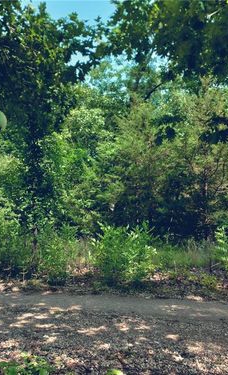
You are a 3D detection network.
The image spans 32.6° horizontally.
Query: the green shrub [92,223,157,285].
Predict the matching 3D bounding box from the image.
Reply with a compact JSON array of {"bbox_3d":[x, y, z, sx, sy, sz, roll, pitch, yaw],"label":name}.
[{"bbox_3d":[0.190,1.220,7.200,1.170,1.120,1.000,0,-1,0],"label":"green shrub"}]

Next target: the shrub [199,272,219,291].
[{"bbox_3d":[1.650,1.630,6.800,0.350,0.300,0.320,0,-1,0],"label":"shrub"}]

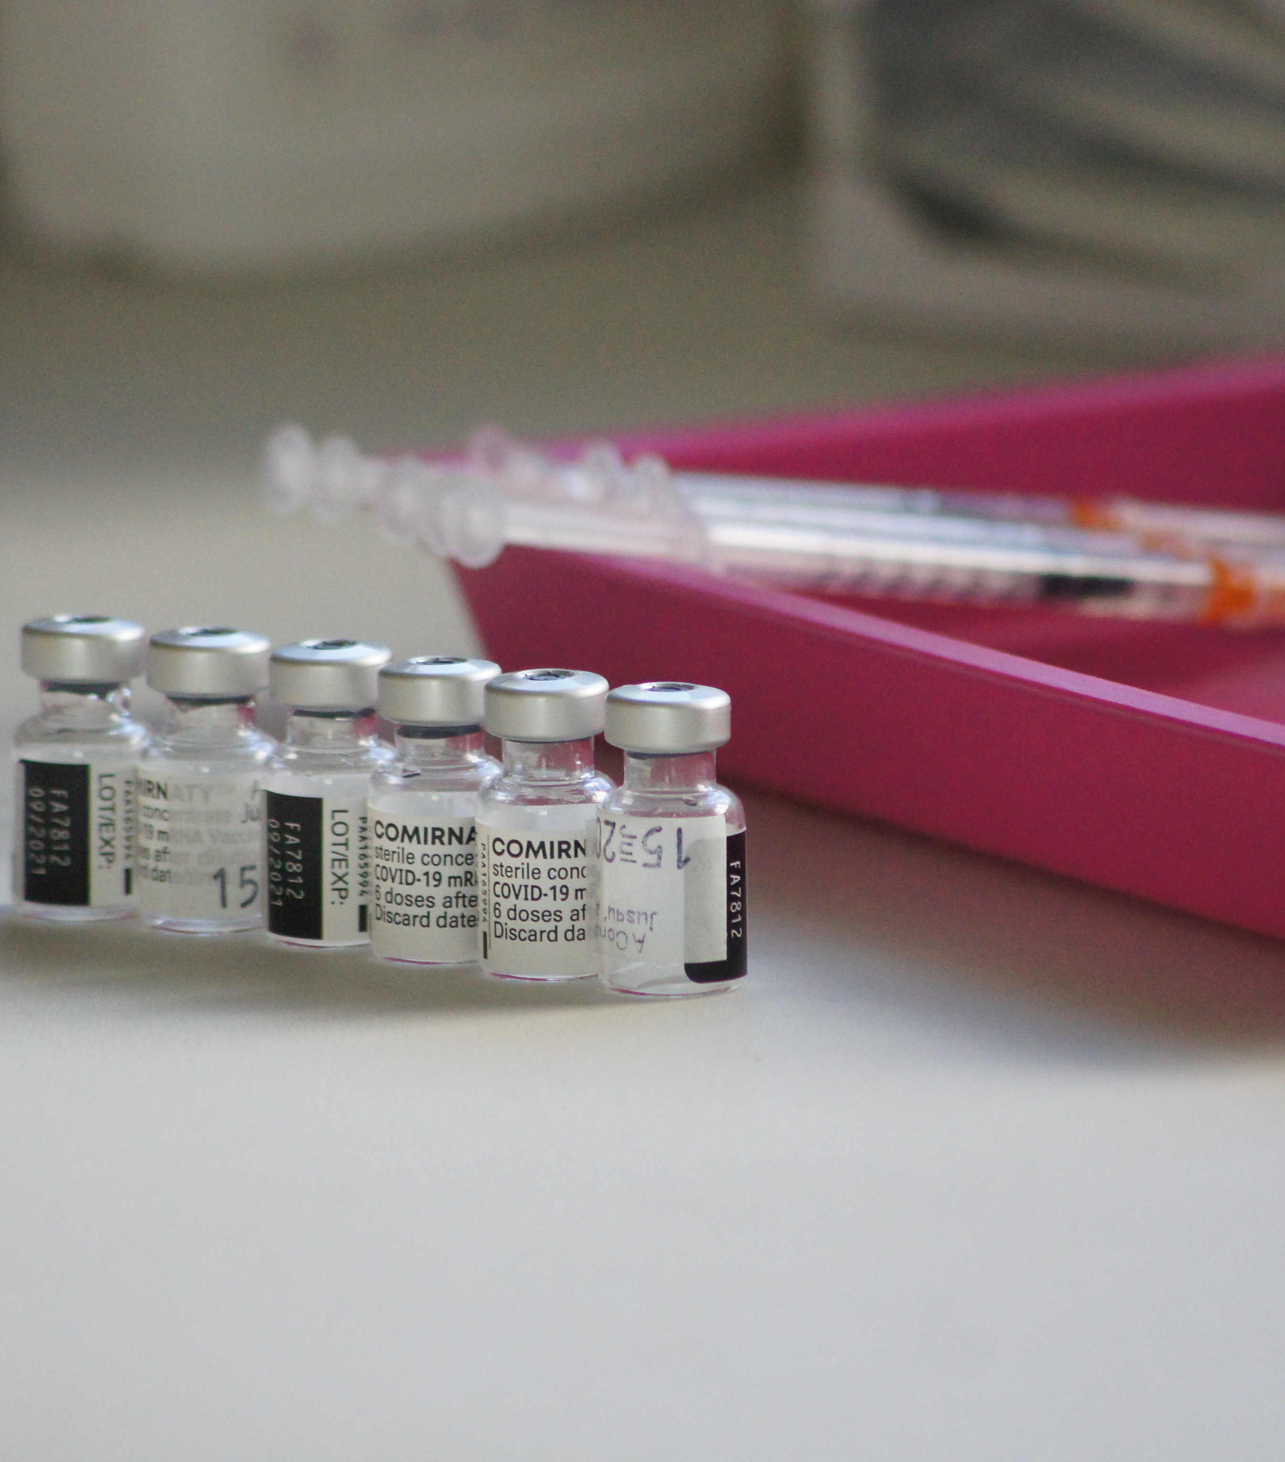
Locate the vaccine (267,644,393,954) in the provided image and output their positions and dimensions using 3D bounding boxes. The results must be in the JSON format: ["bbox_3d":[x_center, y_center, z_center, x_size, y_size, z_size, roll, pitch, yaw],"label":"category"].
[{"bbox_3d":[-0.034,0.007,2.031,0.016,0.032,0.016,-1,11,0],"label":"vaccine"}]

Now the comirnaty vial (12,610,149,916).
[{"bbox_3d":[-0.062,0.004,2.049,0.016,0.032,0.016,-1,11,0],"label":"comirnaty vial"}]

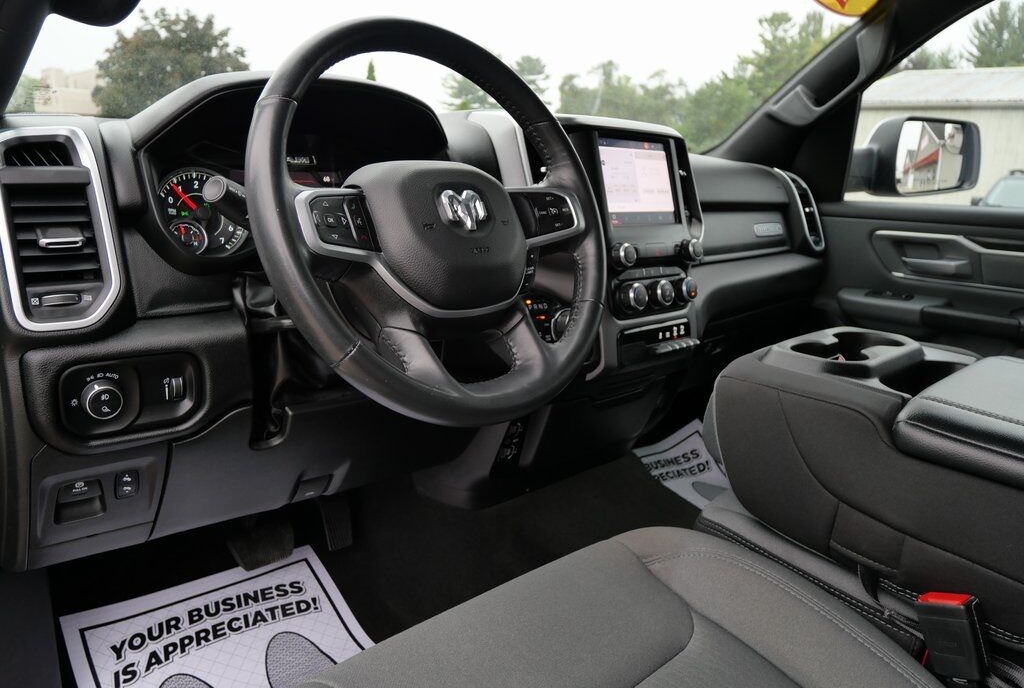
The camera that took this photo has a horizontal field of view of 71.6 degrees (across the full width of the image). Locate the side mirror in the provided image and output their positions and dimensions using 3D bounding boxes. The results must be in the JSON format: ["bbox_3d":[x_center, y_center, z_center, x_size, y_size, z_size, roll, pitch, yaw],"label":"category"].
[{"bbox_3d":[0.989,-0.473,1.790,0.285,0.188,0.160,-5,15,-21],"label":"side mirror"}]

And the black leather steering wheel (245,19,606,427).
[{"bbox_3d":[-0.066,-0.113,0.680,0.390,0.390,0.100,-12,-4,-42],"label":"black leather steering wheel"}]

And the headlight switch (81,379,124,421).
[{"bbox_3d":[-0.378,0.051,0.655,0.033,0.033,0.019,-12,14,-42],"label":"headlight switch"}]

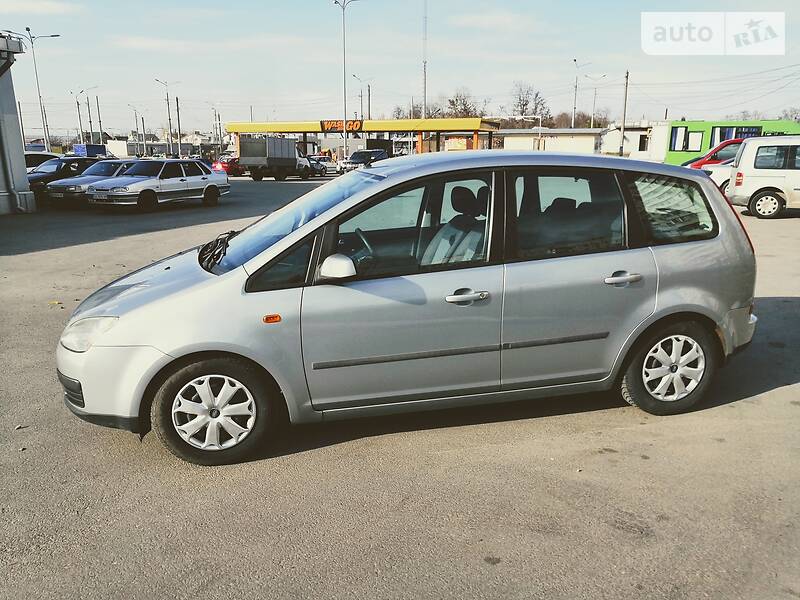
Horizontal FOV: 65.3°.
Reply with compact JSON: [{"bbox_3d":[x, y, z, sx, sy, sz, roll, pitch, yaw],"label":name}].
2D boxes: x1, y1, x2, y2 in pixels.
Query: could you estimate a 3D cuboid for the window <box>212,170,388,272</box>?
[{"bbox_3d":[-0.666,-0.542,3.812,1.020,0.110,1.420,-30,18,-6],"label":"window"}]

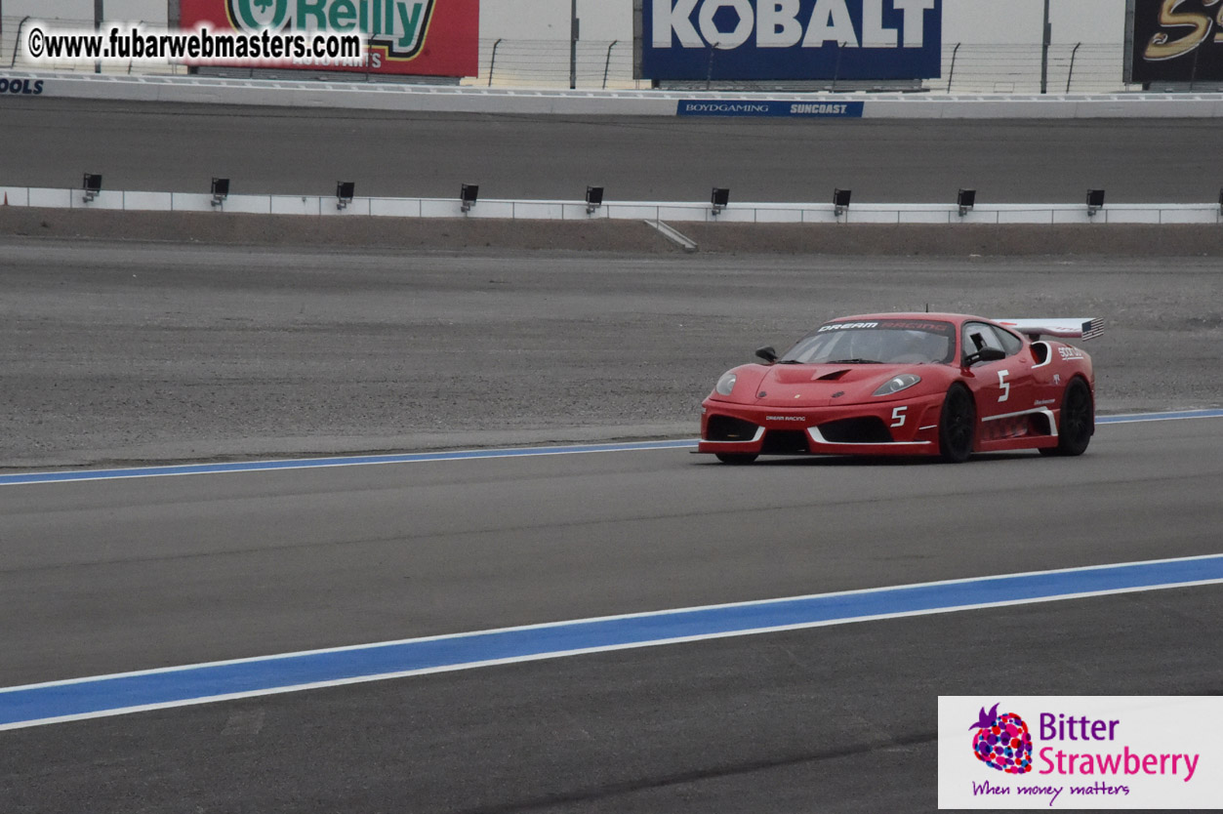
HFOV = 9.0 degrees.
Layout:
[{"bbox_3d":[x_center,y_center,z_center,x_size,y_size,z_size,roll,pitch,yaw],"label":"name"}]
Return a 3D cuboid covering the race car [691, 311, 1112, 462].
[{"bbox_3d":[2.300,-0.169,62.300,1.980,1.180,4.550,0,1,24],"label":"race car"}]

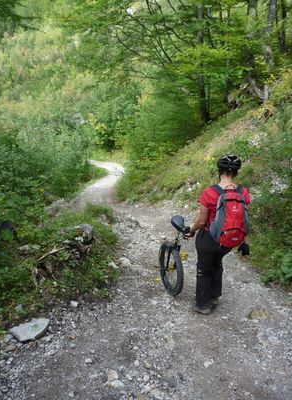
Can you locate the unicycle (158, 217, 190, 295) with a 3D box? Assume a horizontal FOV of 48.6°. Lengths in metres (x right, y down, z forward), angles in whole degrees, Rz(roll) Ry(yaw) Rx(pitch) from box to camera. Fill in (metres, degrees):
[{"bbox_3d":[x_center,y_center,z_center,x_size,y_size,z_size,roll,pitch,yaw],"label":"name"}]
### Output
[{"bbox_3d":[0.300,0.635,3.500,0.380,0.950,0.710,-7,16,-25],"label":"unicycle"}]

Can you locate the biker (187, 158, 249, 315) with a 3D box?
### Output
[{"bbox_3d":[0.715,0.375,3.240,0.580,1.640,0.550,-3,14,-14],"label":"biker"}]

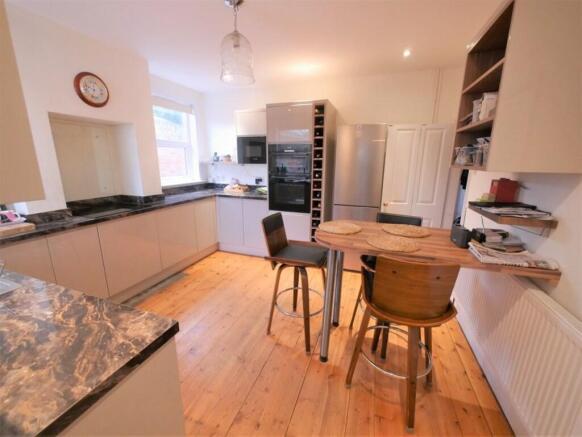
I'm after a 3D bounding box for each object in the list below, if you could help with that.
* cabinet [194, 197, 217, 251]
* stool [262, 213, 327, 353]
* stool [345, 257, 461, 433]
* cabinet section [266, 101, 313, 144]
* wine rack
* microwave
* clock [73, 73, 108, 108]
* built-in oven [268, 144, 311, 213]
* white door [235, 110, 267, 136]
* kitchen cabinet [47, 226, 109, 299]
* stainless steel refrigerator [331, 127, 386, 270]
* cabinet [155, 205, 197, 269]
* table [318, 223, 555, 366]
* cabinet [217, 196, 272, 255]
[{"bbox_3d":[-1.496,0.061,3.529,0.580,0.708,0.440,5,14,19],"label":"cabinet"},{"bbox_3d":[0.072,0.501,1.959,0.565,0.990,0.450,7,16,22],"label":"stool"},{"bbox_3d":[0.644,0.625,1.404,0.510,0.970,0.530,5,14,19],"label":"stool"},{"bbox_3d":[-0.012,-1.186,2.977,0.602,0.476,0.045,6,15,19],"label":"cabinet section"},{"bbox_3d":[0.442,-0.498,3.268,0.166,1.959,0.610,5,14,19],"label":"wine rack"},{"bbox_3d":[-0.454,-1.027,3.598,0.590,0.385,0.340,6,15,19],"label":"microwave"},{"bbox_3d":[-1.812,-1.176,2.159,0.050,0.290,0.290,5,14,19],"label":"clock"},{"bbox_3d":[0.070,-0.574,3.358,0.602,0.880,0.550,5,14,19],"label":"built-in oven"},{"bbox_3d":[-0.500,-1.352,3.371,0.595,0.348,0.045,6,15,19],"label":"white door"},{"bbox_3d":[-2.020,0.459,2.078,0.580,0.805,0.355,6,15,19],"label":"kitchen cabinet"},{"bbox_3d":[0.903,-0.252,3.217,0.553,1.840,0.580,6,15,19],"label":"stainless steel refrigerator"},{"bbox_3d":[-1.670,0.174,3.047,0.580,0.708,0.600,5,14,19],"label":"cabinet"},{"bbox_3d":[0.788,0.601,1.693,1.275,0.945,0.720,6,15,19],"label":"table"},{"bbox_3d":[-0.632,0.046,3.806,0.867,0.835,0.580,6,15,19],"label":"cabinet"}]

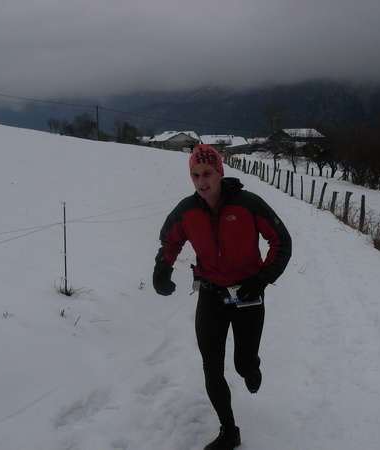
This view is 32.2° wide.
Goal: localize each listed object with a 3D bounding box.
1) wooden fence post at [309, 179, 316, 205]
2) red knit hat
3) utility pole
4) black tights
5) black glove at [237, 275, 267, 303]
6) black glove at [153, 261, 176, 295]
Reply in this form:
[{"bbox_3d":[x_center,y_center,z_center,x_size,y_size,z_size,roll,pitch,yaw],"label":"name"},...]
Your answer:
[{"bbox_3d":[4.184,-1.127,22.500,0.110,0.870,0.110,6,6,0],"label":"wooden fence post"},{"bbox_3d":[0.087,-0.340,3.470,0.185,0.180,0.220,0,15,12],"label":"red knit hat"},{"bbox_3d":[-16.010,-17.546,115.000,0.280,7.000,0.280,0,6,0],"label":"utility pole"},{"bbox_3d":[0.221,0.718,3.680,0.380,0.860,0.500,1,7,9],"label":"black tights"},{"bbox_3d":[0.319,0.330,3.420,0.150,0.140,0.120,2,7,17],"label":"black glove"},{"bbox_3d":[-0.132,0.281,3.400,0.120,0.170,0.120,-1,7,-6],"label":"black glove"}]

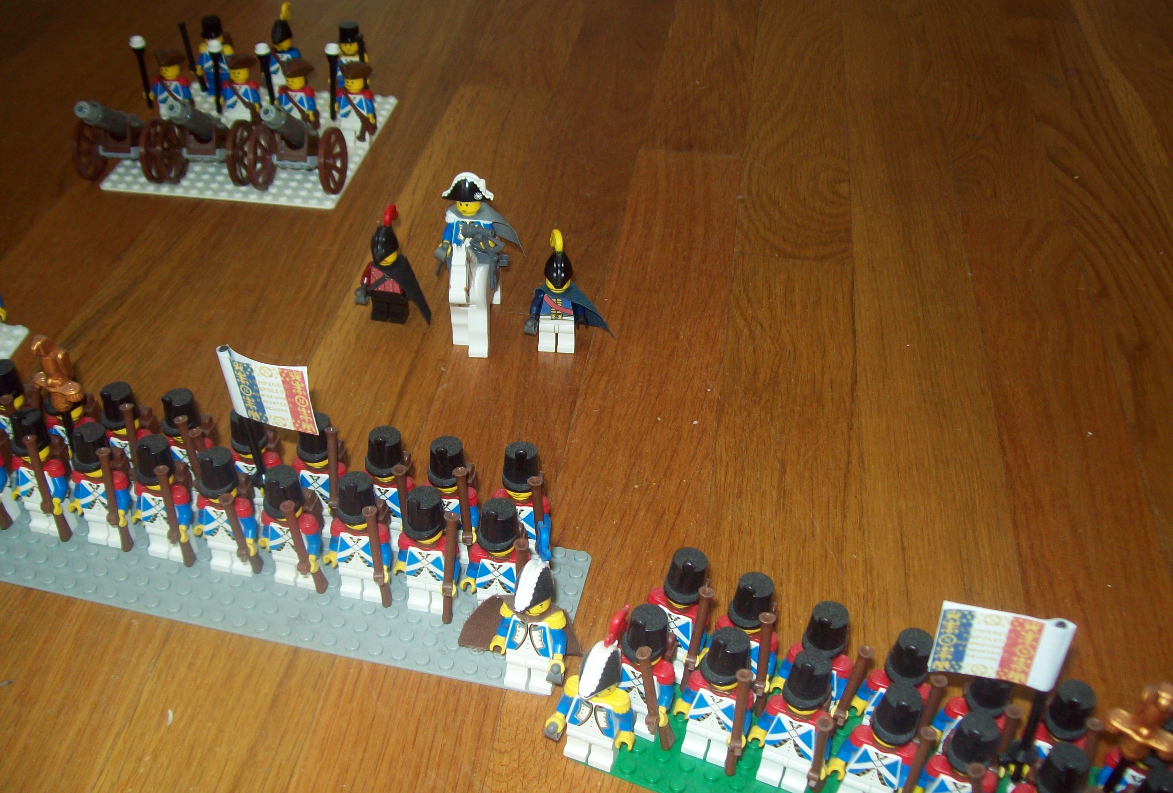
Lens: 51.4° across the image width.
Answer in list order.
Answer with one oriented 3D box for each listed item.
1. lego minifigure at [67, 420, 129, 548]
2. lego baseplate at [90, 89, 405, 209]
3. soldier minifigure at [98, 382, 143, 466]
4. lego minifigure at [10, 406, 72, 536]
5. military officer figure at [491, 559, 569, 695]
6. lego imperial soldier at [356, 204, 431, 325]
[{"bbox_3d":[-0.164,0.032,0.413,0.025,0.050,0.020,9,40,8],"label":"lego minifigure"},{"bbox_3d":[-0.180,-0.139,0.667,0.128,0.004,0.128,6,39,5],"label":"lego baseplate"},{"bbox_3d":[-0.160,0.017,0.430,0.025,0.050,0.022,9,40,8],"label":"soldier minifigure"},{"bbox_3d":[-0.187,0.028,0.417,0.025,0.050,0.022,9,40,8],"label":"lego minifigure"},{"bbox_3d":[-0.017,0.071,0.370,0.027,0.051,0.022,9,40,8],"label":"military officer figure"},{"bbox_3d":[-0.083,-0.056,0.520,0.032,0.055,0.019,9,40,8],"label":"lego imperial soldier"}]

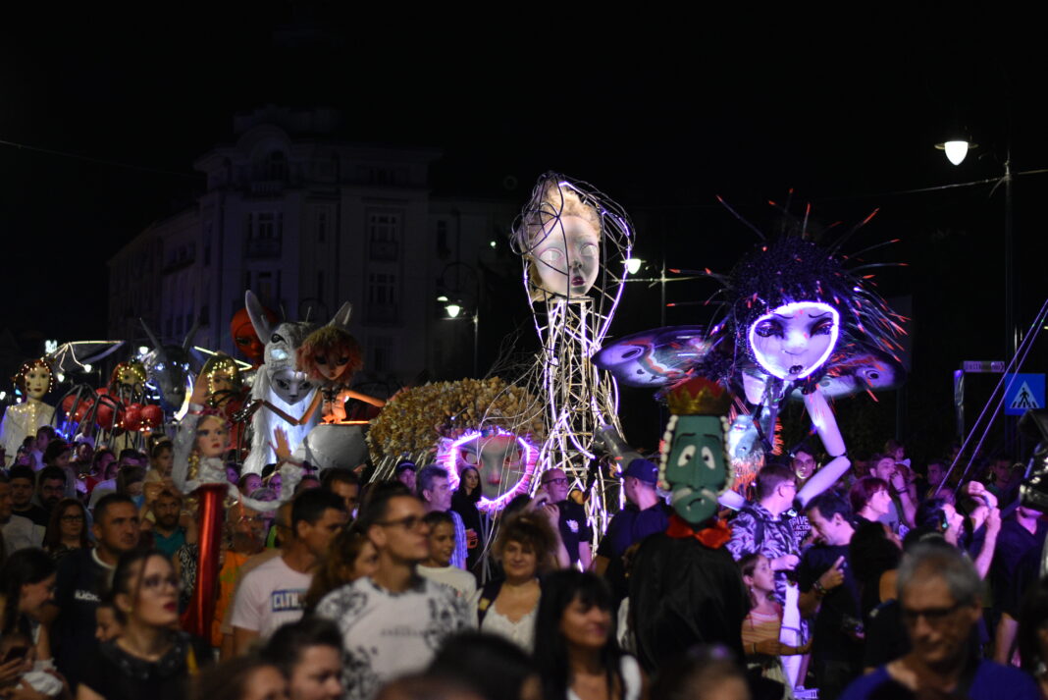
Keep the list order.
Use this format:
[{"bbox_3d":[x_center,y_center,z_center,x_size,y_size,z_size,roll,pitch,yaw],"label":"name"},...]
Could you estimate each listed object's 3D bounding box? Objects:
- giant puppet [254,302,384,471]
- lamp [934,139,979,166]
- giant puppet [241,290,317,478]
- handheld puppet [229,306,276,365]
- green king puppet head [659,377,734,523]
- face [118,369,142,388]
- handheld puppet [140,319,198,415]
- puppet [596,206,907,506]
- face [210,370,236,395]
[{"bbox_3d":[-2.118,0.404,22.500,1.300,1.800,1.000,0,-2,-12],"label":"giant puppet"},{"bbox_3d":[5.937,-2.723,30.000,0.593,0.377,0.590,0,-2,0],"label":"lamp"},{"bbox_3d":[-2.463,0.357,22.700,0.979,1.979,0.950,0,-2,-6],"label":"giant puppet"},{"bbox_3d":[-3.058,-0.167,24.800,0.557,0.691,0.550,0,-2,-9],"label":"handheld puppet"},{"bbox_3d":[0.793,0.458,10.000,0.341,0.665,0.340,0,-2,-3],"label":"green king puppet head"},{"bbox_3d":[-4.510,0.326,25.000,0.292,0.270,0.210,0,-2,-11],"label":"face"},{"bbox_3d":[-4.060,0.191,25.000,0.674,1.101,0.650,0,-2,-5],"label":"handheld puppet"},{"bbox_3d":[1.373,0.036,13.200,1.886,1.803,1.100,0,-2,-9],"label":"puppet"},{"bbox_3d":[-3.374,0.363,24.500,0.308,0.308,0.220,0,-2,-7],"label":"face"}]

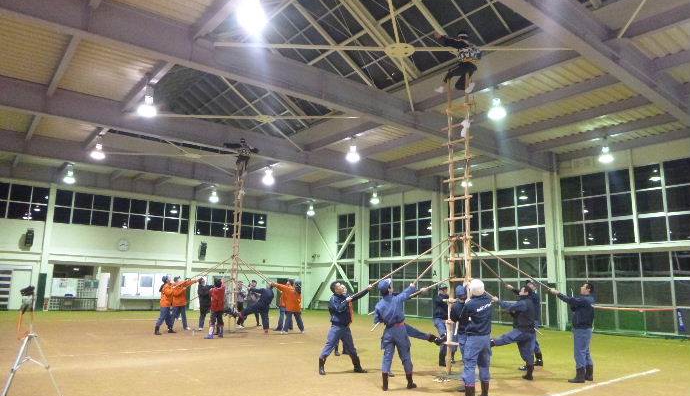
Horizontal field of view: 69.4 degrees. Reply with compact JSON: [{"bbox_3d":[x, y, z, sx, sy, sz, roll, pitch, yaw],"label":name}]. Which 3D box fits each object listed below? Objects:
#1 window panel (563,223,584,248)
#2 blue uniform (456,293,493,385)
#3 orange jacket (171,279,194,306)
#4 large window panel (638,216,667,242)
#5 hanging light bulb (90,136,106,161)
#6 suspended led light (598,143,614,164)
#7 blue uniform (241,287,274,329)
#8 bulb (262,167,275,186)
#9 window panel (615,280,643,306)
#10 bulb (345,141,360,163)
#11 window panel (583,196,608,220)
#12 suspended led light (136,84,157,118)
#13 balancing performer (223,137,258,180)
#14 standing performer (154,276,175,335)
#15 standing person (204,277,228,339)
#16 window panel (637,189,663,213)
[{"bbox_3d":[10.075,1.642,21.843,0.090,1.000,0.970,9,-13,-38],"label":"window panel"},{"bbox_3d":[1.906,2.047,7.348,0.400,1.247,0.500,-8,-14,41],"label":"blue uniform"},{"bbox_3d":[-5.598,3.293,17.280,0.720,0.820,0.500,-2,-11,17],"label":"orange jacket"},{"bbox_3d":[11.723,1.171,19.023,0.070,0.960,0.950,9,-13,-37],"label":"large window panel"},{"bbox_3d":[-11.047,-2.218,22.341,0.580,0.970,0.580,10,-13,-37],"label":"hanging light bulb"},{"bbox_3d":[9.790,-1.666,18.662,0.530,0.700,0.530,1,-10,0],"label":"suspended led light"},{"bbox_3d":[-3.022,3.816,17.215,1.100,1.350,0.600,3,-11,-6],"label":"blue uniform"},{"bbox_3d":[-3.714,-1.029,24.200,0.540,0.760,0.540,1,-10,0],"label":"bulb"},{"bbox_3d":[11.317,3.789,19.839,0.090,1.000,0.980,9,-13,-38],"label":"window panel"},{"bbox_3d":[0.324,-1.967,21.549,0.550,0.820,0.550,10,-13,-37],"label":"bulb"},{"bbox_3d":[10.752,0.478,21.225,0.090,1.050,1.020,9,-13,-38],"label":"window panel"},{"bbox_3d":[-5.886,-2.891,14.781,0.540,0.950,0.540,1,-10,0],"label":"suspended led light"},{"bbox_3d":[-3.901,-1.463,18.700,1.250,1.500,0.600,2,-10,-5],"label":"balancing performer"},{"bbox_3d":[-5.545,3.321,15.400,0.720,1.770,0.550,6,-11,-24],"label":"standing performer"},{"bbox_3d":[-3.943,3.365,15.178,0.520,1.750,0.450,0,-11,7],"label":"standing person"},{"bbox_3d":[13.050,0.164,21.208,0.080,1.005,1.056,10,-13,-37],"label":"window panel"}]

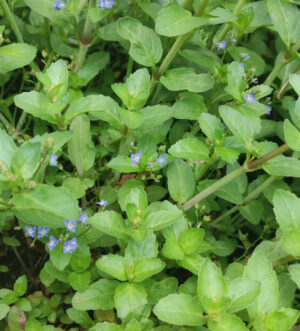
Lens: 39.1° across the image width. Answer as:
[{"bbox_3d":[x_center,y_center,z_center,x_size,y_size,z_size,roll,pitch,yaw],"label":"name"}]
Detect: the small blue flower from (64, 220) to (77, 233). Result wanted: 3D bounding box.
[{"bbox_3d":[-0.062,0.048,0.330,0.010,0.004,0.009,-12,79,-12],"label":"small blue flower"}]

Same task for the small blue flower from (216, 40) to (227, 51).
[{"bbox_3d":[0.071,-0.119,0.420,0.010,0.010,0.005,12,5,12],"label":"small blue flower"}]

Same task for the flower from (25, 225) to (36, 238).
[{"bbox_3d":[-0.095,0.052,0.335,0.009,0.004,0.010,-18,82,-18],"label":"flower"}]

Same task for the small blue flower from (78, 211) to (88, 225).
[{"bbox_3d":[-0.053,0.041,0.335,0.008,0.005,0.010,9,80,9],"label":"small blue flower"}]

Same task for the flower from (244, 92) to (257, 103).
[{"bbox_3d":[0.088,-0.059,0.370,0.011,0.005,0.009,11,87,11],"label":"flower"}]

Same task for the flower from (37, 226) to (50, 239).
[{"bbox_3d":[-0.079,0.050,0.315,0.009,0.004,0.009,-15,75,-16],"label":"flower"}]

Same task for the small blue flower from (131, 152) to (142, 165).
[{"bbox_3d":[-0.011,-0.006,0.350,0.009,0.004,0.010,-7,84,-7],"label":"small blue flower"}]

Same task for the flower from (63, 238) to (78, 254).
[{"bbox_3d":[-0.058,0.059,0.312,0.012,0.006,0.012,-12,72,-13],"label":"flower"}]

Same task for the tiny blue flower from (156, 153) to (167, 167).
[{"bbox_3d":[0.010,-0.004,0.345,0.009,0.005,0.011,2,79,2],"label":"tiny blue flower"}]

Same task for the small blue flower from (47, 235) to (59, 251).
[{"bbox_3d":[-0.072,0.058,0.312,0.009,0.005,0.011,-15,74,-15],"label":"small blue flower"}]

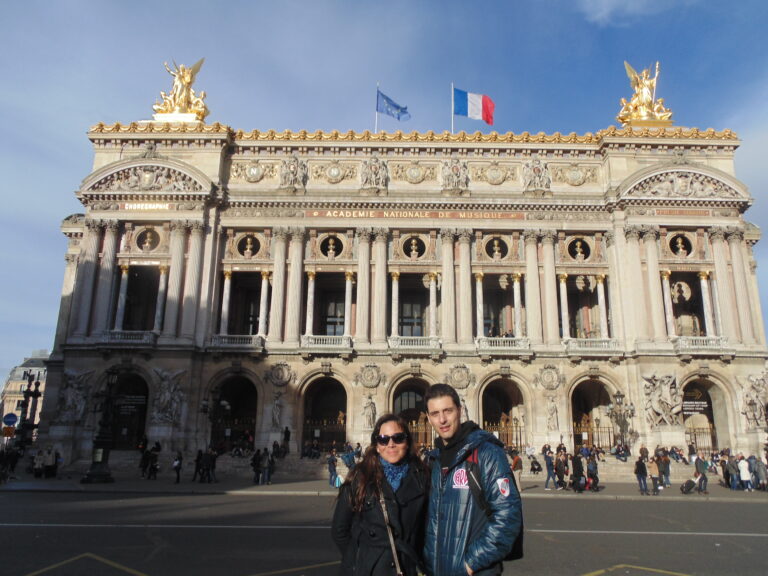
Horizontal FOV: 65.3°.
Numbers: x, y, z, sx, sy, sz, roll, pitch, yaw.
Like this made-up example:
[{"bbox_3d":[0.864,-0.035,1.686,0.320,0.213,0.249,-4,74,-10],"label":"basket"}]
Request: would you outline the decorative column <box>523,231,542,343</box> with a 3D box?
[{"bbox_3d":[13.322,-0.232,53.138,1.250,10.314,1.250,1,-15,1],"label":"decorative column"}]

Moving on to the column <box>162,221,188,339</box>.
[{"bbox_3d":[-17.830,-0.874,51.374,1.300,10.100,1.300,1,-15,0],"label":"column"}]

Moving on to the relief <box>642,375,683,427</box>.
[{"bbox_3d":[21.538,8.753,46.244,3.100,4.169,1.300,1,-14,1],"label":"relief"}]

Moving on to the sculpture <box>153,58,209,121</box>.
[{"bbox_3d":[-20.369,-19.571,60.339,4.900,7.700,3.600,1,-15,0],"label":"sculpture"}]

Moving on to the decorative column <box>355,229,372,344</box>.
[{"bbox_3d":[-1.735,-0.196,51.714,1.250,10.273,1.250,1,-14,1],"label":"decorative column"}]

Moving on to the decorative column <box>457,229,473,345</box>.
[{"bbox_3d":[6.928,-0.156,50.551,1.250,9.979,1.250,1,-14,0],"label":"decorative column"}]

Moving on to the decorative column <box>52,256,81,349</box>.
[{"bbox_3d":[-32.003,1.379,60.356,1.400,10.288,1.300,1,-15,1],"label":"decorative column"}]

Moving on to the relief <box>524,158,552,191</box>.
[{"bbox_3d":[14.128,-10.482,55.564,2.450,3.300,0.800,1,-15,0],"label":"relief"}]

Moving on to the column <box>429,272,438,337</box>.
[{"bbox_3d":[4.301,1.432,51.844,0.740,5.769,0.740,1,-14,1],"label":"column"}]

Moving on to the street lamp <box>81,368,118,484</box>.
[{"bbox_3d":[-14.107,6.863,30.195,1.600,5.651,1.600,1,-15,1],"label":"street lamp"}]

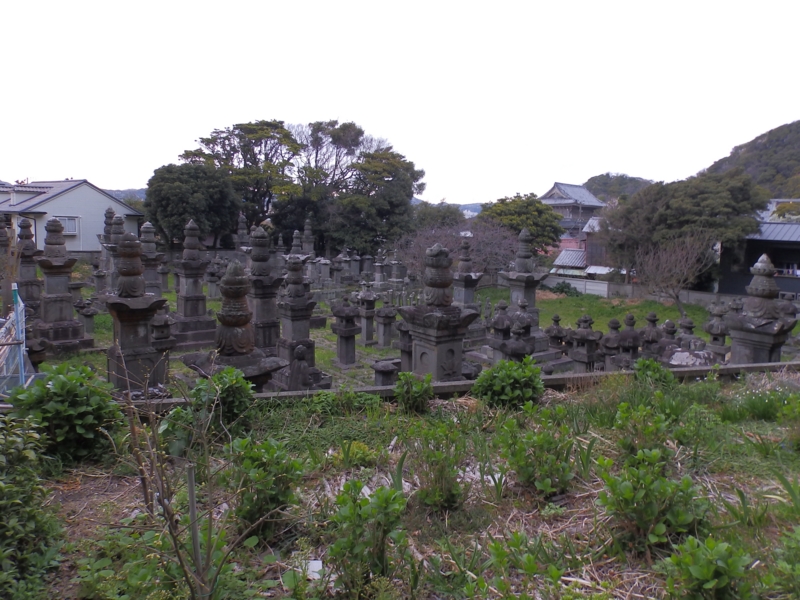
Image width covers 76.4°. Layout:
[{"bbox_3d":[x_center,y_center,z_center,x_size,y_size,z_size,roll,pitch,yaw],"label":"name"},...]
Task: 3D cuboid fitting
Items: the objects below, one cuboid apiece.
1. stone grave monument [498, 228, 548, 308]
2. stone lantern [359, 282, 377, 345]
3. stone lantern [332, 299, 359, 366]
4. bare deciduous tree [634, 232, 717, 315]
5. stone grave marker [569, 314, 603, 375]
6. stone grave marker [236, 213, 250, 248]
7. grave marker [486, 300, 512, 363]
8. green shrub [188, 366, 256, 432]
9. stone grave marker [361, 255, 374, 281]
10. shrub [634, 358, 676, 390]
[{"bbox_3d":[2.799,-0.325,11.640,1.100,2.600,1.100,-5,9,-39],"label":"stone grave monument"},{"bbox_3d":[-0.832,0.362,13.100,0.400,1.581,0.400,-5,9,-39],"label":"stone lantern"},{"bbox_3d":[-1.377,0.822,13.145,0.536,1.810,0.536,-4,9,-39],"label":"stone lantern"},{"bbox_3d":[10.218,-0.897,19.015,3.000,3.300,2.800,4,8,28],"label":"bare deciduous tree"},{"bbox_3d":[3.814,1.154,10.591,0.560,1.720,0.560,-4,8,-39],"label":"stone grave marker"},{"bbox_3d":[-8.712,-2.875,28.202,1.300,3.800,1.300,-4,8,-39],"label":"stone grave marker"},{"bbox_3d":[2.666,0.896,13.297,0.504,1.779,0.504,-4,9,-39],"label":"grave marker"},{"bbox_3d":[-1.459,0.797,4.226,0.500,0.500,0.460,-2,7,-19],"label":"green shrub"},{"bbox_3d":[-1.888,-1.837,29.492,0.650,1.600,0.650,-5,9,-39],"label":"stone grave marker"},{"bbox_3d":[2.716,0.776,5.427,0.430,0.310,0.390,4,8,27],"label":"shrub"}]

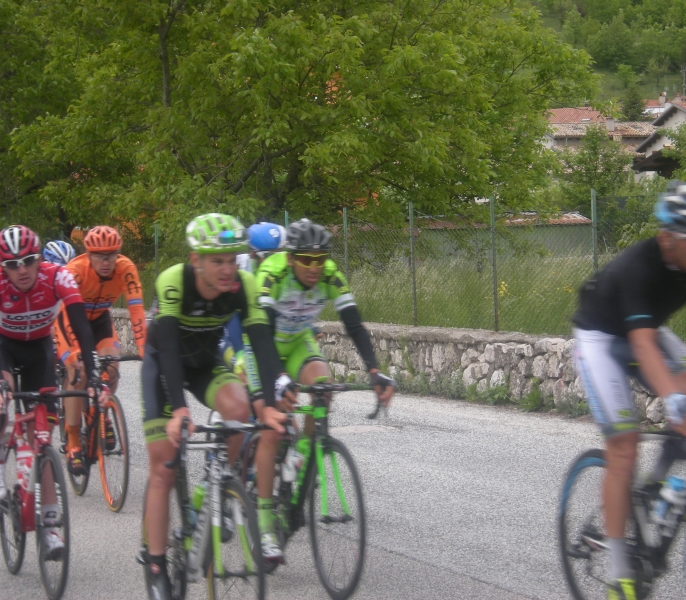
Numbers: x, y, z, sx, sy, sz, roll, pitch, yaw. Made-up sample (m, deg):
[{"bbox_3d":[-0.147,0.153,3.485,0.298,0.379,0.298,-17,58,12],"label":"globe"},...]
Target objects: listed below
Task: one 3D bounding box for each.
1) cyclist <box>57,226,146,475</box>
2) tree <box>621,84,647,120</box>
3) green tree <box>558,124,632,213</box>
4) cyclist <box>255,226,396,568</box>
[{"bbox_3d":[-1.470,0.326,13.923,0.530,1.480,0.910,-2,2,-18],"label":"cyclist"},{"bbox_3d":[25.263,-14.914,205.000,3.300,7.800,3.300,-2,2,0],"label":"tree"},{"bbox_3d":[8.569,-4.123,80.000,2.700,3.900,2.700,-2,2,0],"label":"green tree"},{"bbox_3d":[-0.164,0.388,9.997,0.540,1.460,0.910,-2,2,-17],"label":"cyclist"}]

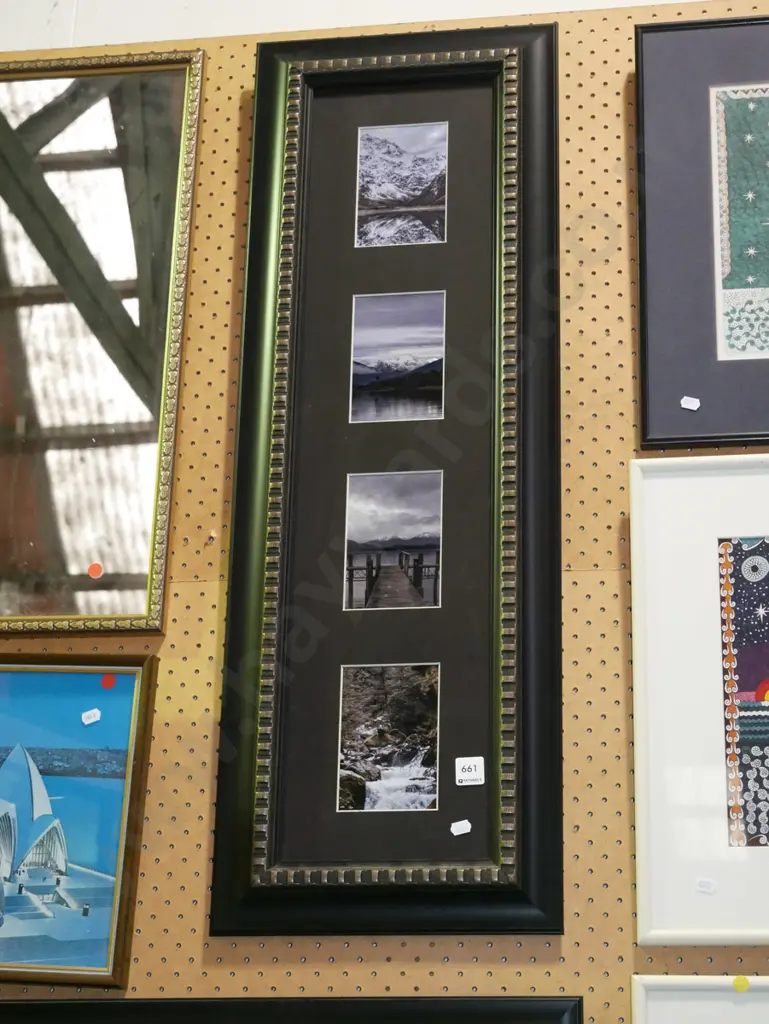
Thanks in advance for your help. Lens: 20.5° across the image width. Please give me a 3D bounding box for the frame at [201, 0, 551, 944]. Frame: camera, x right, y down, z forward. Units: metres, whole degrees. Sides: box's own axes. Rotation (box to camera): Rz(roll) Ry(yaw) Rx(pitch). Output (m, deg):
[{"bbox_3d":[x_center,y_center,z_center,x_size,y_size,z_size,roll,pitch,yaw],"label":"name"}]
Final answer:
[{"bbox_3d":[0.011,-0.062,2.013,0.310,0.916,0.030,-2,-22,9],"label":"frame"}]

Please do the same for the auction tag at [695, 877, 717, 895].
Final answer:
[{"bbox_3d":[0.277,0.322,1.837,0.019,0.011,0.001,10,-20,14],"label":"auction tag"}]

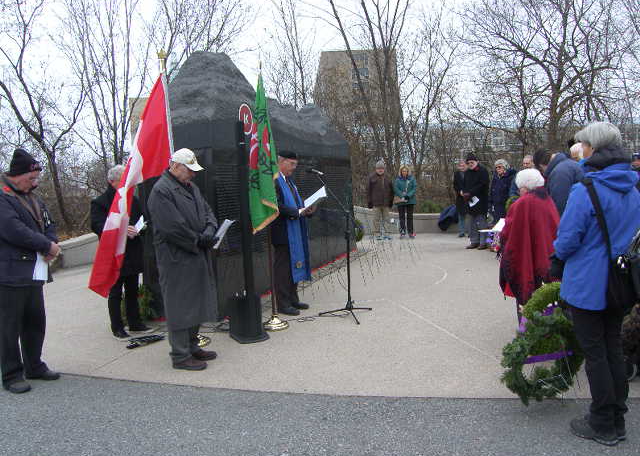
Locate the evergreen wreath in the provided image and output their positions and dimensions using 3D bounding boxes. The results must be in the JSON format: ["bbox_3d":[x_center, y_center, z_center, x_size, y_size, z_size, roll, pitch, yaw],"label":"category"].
[{"bbox_3d":[1.514,0.790,3.540,0.530,0.740,0.300,-4,7,-20],"label":"evergreen wreath"}]

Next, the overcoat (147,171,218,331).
[{"bbox_3d":[-1.088,0.178,4.095,0.430,1.220,0.520,1,7,23],"label":"overcoat"}]

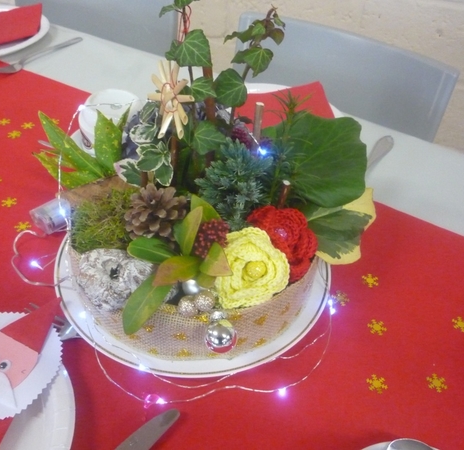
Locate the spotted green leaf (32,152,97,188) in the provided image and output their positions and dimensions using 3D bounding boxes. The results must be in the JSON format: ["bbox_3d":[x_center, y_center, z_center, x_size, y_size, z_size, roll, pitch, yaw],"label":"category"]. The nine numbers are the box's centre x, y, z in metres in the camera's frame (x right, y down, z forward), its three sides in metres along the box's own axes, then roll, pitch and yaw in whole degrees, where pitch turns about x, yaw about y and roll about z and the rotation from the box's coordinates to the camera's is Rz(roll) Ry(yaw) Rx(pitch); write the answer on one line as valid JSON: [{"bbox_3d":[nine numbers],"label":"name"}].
[{"bbox_3d":[-0.163,-0.053,0.506,0.066,0.014,0.030,23,85,5],"label":"spotted green leaf"}]

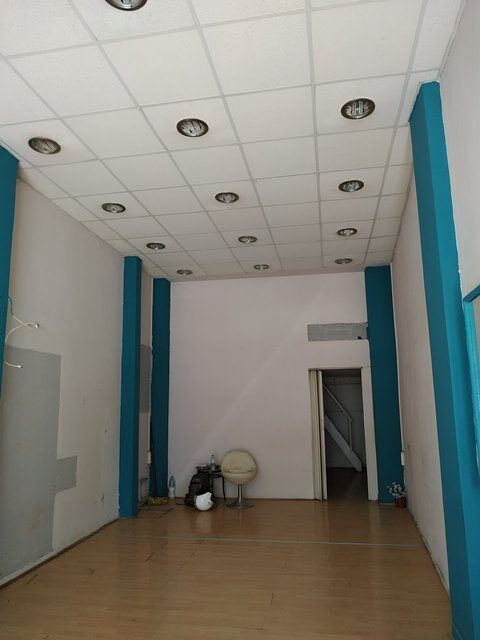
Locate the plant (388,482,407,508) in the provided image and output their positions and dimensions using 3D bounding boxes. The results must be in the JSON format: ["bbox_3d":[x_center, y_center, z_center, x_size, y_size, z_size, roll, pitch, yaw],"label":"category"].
[{"bbox_3d":[2.210,2.470,6.250,0.280,0.360,0.260,-2,-10,11],"label":"plant"}]

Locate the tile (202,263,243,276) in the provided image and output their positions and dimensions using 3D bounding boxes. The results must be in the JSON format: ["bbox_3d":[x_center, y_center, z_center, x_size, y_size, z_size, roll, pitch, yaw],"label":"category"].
[{"bbox_3d":[-0.268,-0.794,6.822,0.600,0.025,0.600,-3,-11,11],"label":"tile"}]

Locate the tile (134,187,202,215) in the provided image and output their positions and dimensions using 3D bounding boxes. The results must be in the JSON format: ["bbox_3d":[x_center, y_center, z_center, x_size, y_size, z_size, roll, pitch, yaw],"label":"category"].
[{"bbox_3d":[-0.711,-1.221,4.567,0.600,0.030,0.600,-2,-10,11],"label":"tile"}]

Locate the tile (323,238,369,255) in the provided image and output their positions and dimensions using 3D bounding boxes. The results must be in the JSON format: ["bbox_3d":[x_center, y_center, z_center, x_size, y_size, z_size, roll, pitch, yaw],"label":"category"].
[{"bbox_3d":[1.418,-0.984,5.965,0.600,0.025,0.600,-3,-11,11],"label":"tile"}]

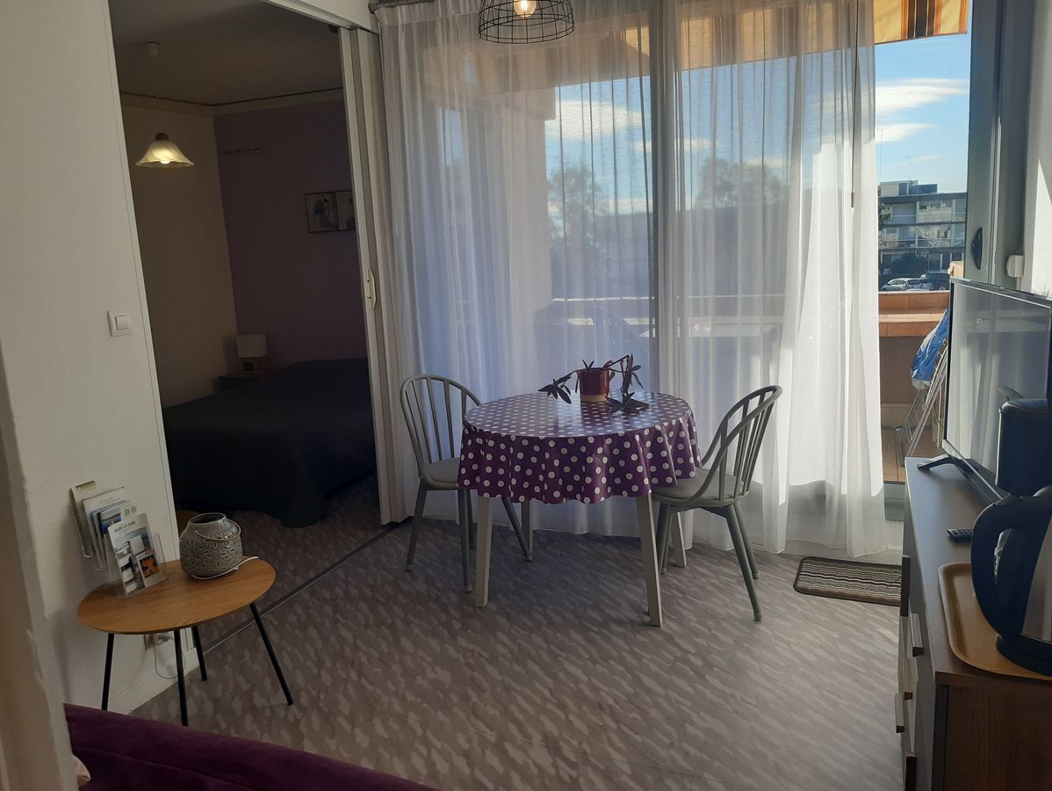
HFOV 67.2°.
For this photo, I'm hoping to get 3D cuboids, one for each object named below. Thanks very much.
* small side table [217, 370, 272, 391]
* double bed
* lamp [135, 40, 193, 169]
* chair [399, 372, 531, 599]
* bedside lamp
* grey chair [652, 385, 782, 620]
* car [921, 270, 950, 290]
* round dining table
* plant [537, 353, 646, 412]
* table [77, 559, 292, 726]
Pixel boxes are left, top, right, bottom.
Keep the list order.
[{"bbox_3d":[-2.066,0.105,6.124,0.420,0.490,0.380,1,12,22],"label":"small side table"},{"bbox_3d":[-1.466,0.223,5.119,1.450,0.580,1.930,1,12,22],"label":"double bed"},{"bbox_3d":[-1.903,-1.514,4.150,0.310,0.600,0.310,1,12,22],"label":"lamp"},{"bbox_3d":[-0.284,0.348,3.475,0.500,0.840,0.450,7,15,41],"label":"chair"},{"bbox_3d":[-2.101,-0.320,6.080,0.220,0.290,0.210,-7,12,-19],"label":"bedside lamp"},{"bbox_3d":[0.730,0.372,3.079,0.500,0.840,0.450,0,11,16],"label":"grey chair"},{"bbox_3d":[34.893,-9.410,66.000,4.400,1.650,1.800,-13,15,-40],"label":"car"},{"bbox_3d":[0.222,0.417,3.221,0.940,0.750,0.940,-3,11,1],"label":"round dining table"},{"bbox_3d":[0.259,-0.062,3.220,0.430,0.195,0.340,-3,11,0],"label":"plant"},{"bbox_3d":[-1.022,0.797,2.408,0.550,0.445,0.550,1,12,22],"label":"table"}]

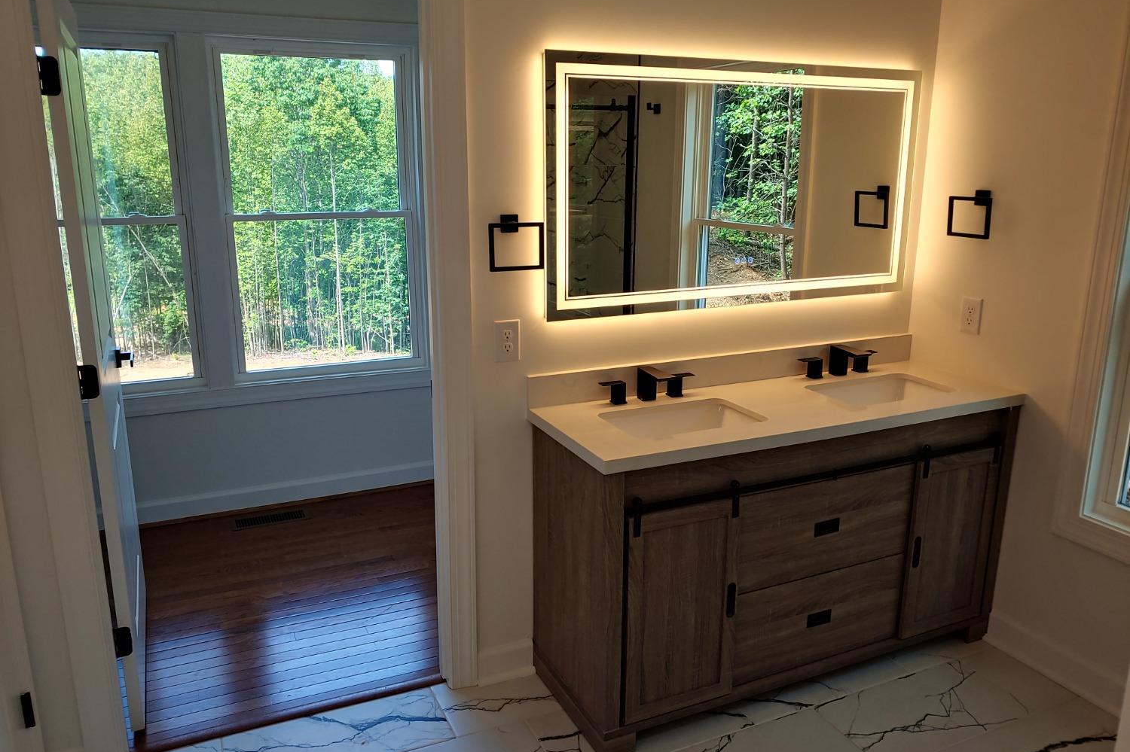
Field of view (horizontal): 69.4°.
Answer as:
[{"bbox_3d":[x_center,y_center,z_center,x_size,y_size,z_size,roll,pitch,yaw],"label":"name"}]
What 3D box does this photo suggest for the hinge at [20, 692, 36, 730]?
[{"bbox_3d":[-1.307,0.814,1.985,0.018,0.090,0.024,-6,15,-24],"label":"hinge"}]

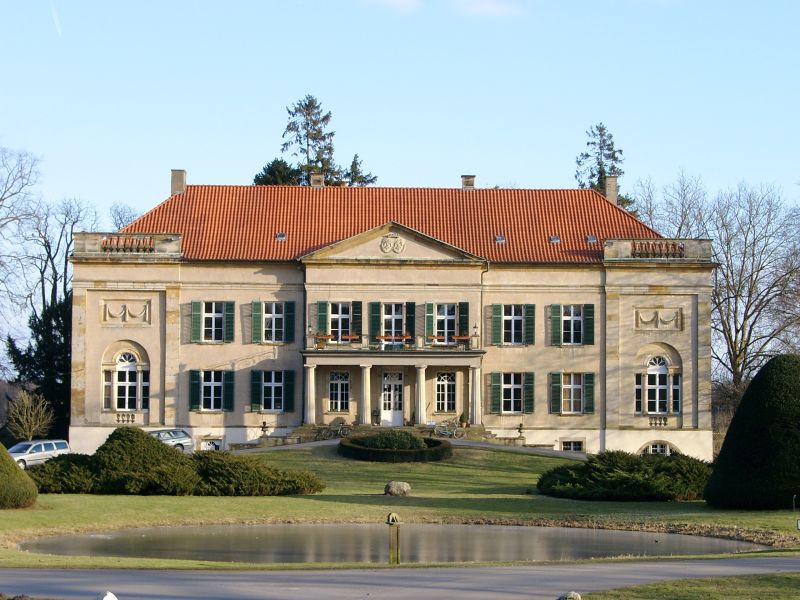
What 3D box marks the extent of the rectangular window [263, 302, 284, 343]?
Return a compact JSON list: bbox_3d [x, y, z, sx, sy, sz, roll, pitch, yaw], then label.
[{"bbox_3d":[-7.017,1.265,105.837,1.154,2.253,0.120,1,-4,-3],"label":"rectangular window"}]

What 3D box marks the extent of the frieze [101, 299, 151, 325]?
[{"bbox_3d":[-15.240,0.693,105.445,2.811,1.510,0.140,1,-4,-3],"label":"frieze"}]

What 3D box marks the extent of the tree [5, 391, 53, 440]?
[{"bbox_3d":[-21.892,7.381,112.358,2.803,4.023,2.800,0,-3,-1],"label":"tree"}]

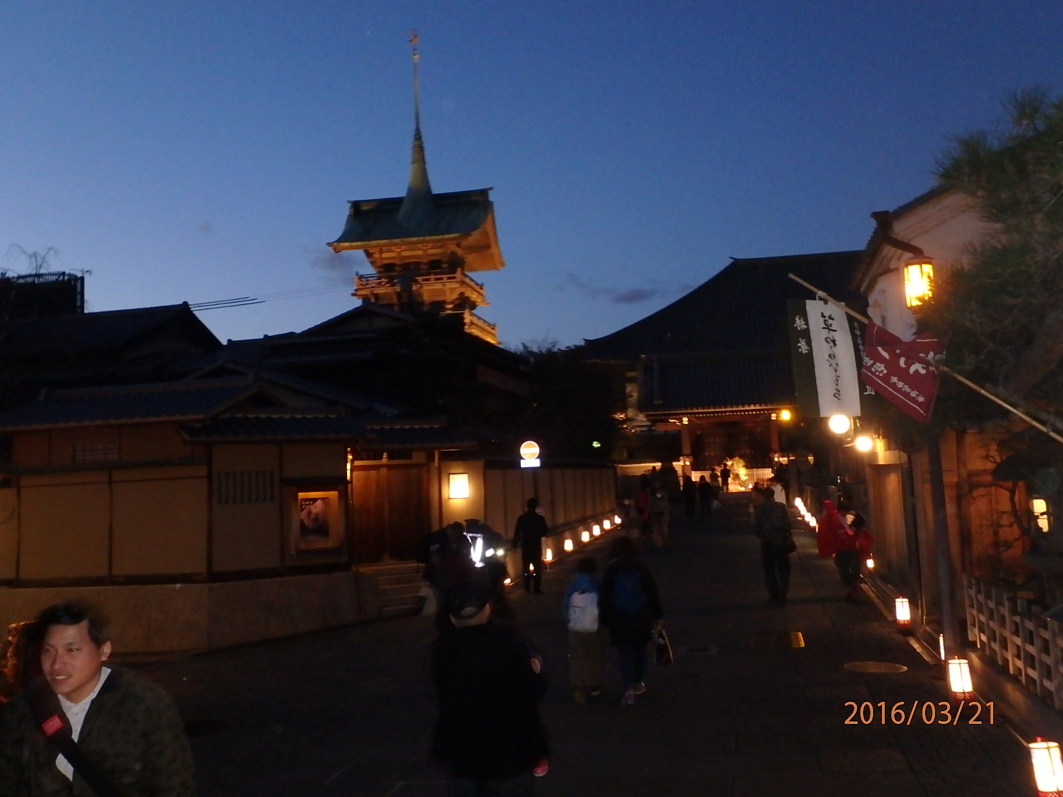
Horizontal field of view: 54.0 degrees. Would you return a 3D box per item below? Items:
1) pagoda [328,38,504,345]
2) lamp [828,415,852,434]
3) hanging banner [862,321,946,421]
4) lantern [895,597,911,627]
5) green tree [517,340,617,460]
[{"bbox_3d":[-7.940,-9.146,74.179,11.000,35.500,10.500,-3,-7,10],"label":"pagoda"},{"bbox_3d":[5.762,0.489,19.500,0.380,0.380,0.380,-4,-6,14],"label":"lamp"},{"bbox_3d":[2.699,-0.187,7.600,0.600,0.740,0.160,-4,-6,17],"label":"hanging banner"},{"bbox_3d":[4.770,2.745,13.400,0.200,0.400,0.200,-3,-7,11],"label":"lantern"},{"bbox_3d":[1.611,1.136,41.603,4.100,6.900,4.100,-3,-7,11],"label":"green tree"}]

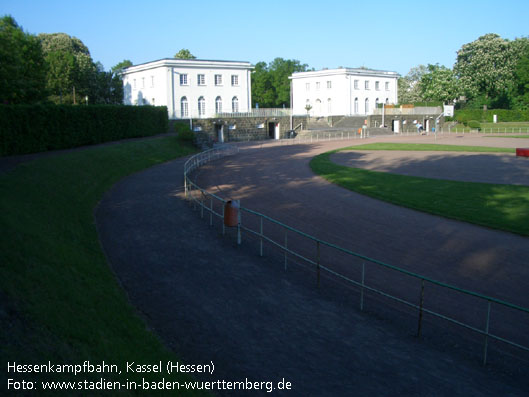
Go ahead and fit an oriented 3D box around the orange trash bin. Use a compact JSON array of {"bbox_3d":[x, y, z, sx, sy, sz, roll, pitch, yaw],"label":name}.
[{"bbox_3d":[-0.904,0.415,14.785,0.360,0.730,0.420,-4,10,-21],"label":"orange trash bin"}]

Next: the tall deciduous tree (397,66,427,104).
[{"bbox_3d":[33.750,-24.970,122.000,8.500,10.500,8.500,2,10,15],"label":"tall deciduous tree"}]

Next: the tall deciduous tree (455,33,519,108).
[{"bbox_3d":[38.348,-21.323,92.000,11.000,13.300,11.000,3,10,23],"label":"tall deciduous tree"}]

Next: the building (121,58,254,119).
[{"bbox_3d":[-11.405,-15.440,77.741,14.200,7.610,14.940,-8,11,-37],"label":"building"}]

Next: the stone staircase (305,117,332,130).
[{"bbox_3d":[8.147,-11.343,80.714,4.000,1.800,2.800,-8,11,-37],"label":"stone staircase"}]

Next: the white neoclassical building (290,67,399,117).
[{"bbox_3d":[14.642,-19.264,98.614,14.200,7.610,14.940,-8,11,-37],"label":"white neoclassical building"}]

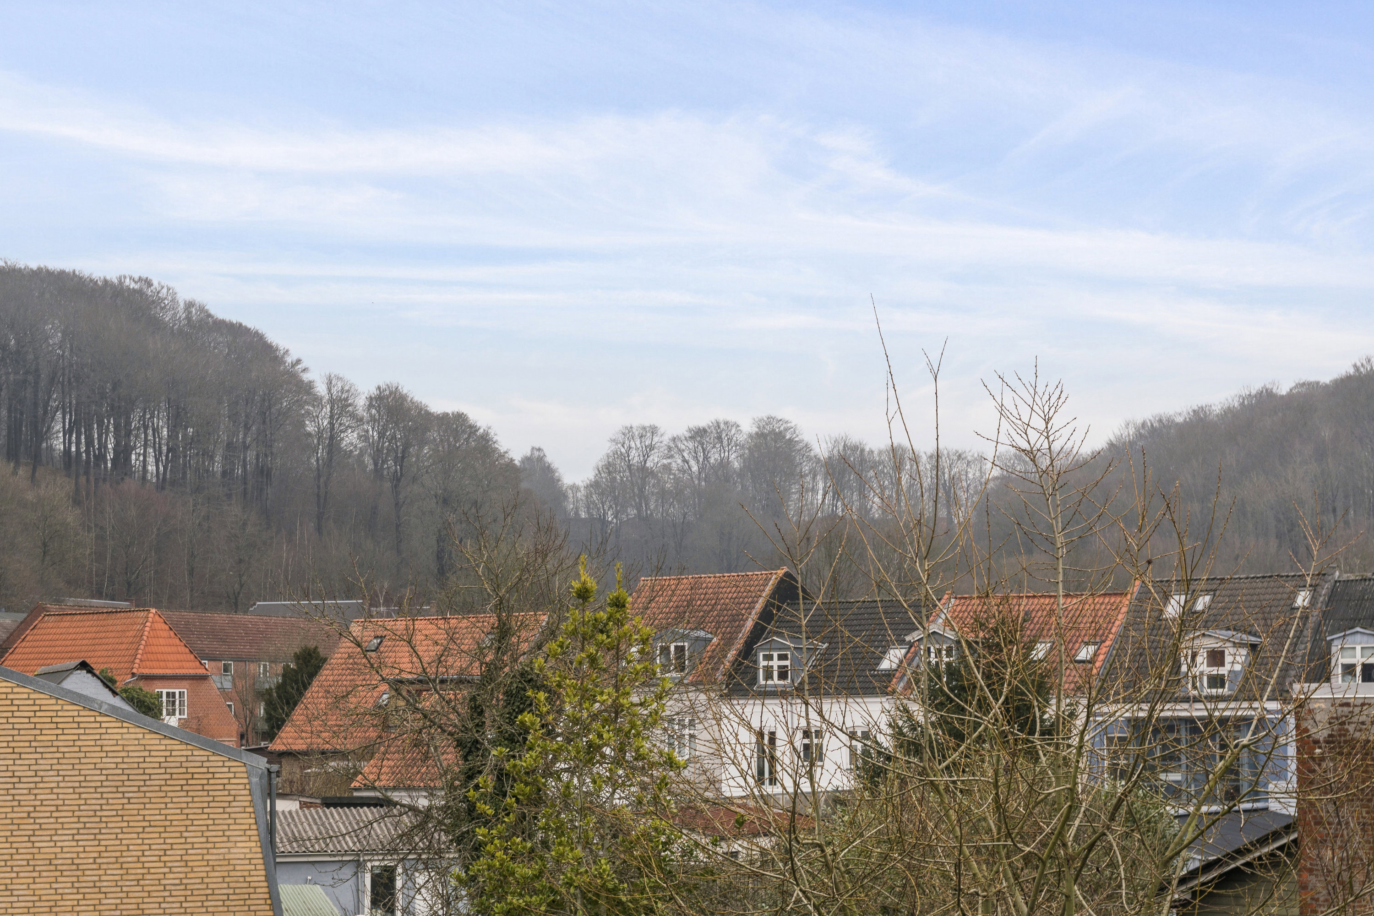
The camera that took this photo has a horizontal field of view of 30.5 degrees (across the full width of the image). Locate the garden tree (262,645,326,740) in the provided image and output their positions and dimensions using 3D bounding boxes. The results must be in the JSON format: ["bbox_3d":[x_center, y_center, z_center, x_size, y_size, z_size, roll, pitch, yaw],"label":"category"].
[{"bbox_3d":[-20.448,13.225,132.000,3.900,7.200,3.900,0,-3,0],"label":"garden tree"}]

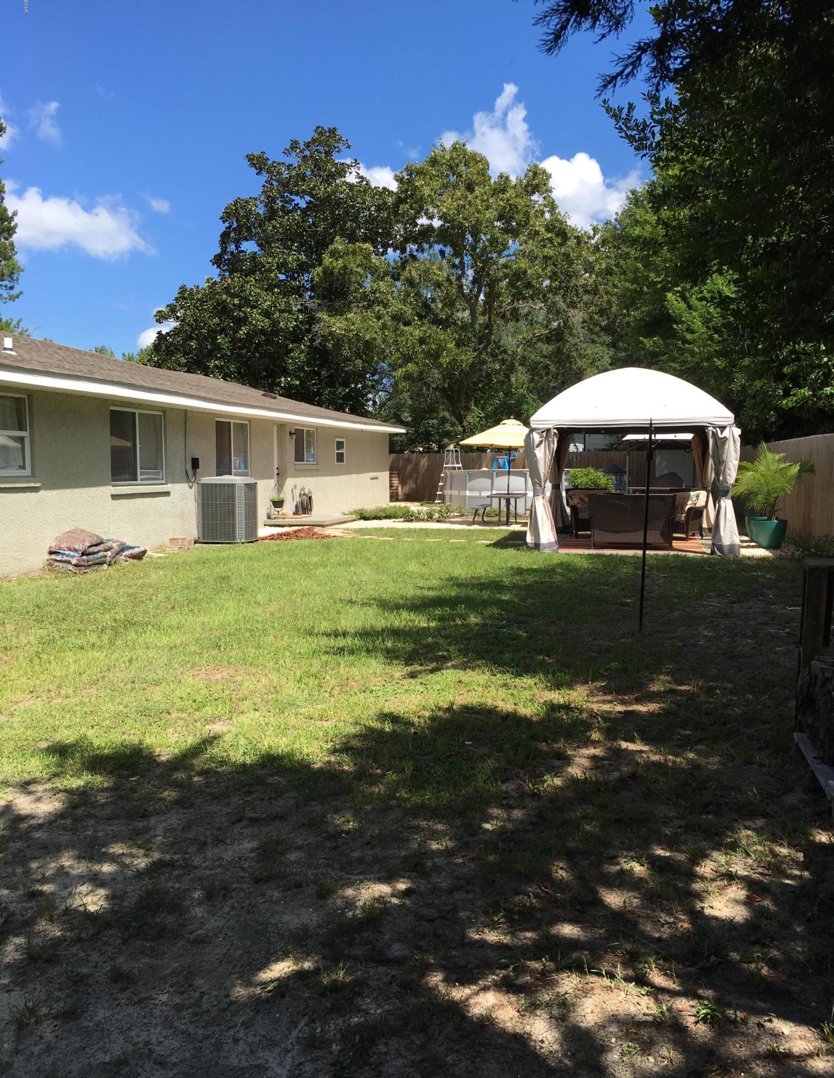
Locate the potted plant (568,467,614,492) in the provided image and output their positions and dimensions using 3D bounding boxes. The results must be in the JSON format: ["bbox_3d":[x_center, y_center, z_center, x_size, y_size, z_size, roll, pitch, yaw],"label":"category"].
[{"bbox_3d":[3.730,-0.860,19.994,0.960,1.330,0.920,1,5,14],"label":"potted plant"}]

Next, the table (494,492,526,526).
[{"bbox_3d":[2.103,-0.665,21.364,0.780,0.670,0.900,1,5,14],"label":"table"}]

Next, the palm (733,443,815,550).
[{"bbox_3d":[5.770,-0.705,15.043,1.250,1.690,1.200,1,5,14],"label":"palm"}]

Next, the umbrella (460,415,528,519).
[{"bbox_3d":[2.133,-1.552,21.291,2.380,2.450,2.380,3,5,14],"label":"umbrella"}]

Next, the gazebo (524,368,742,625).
[{"bbox_3d":[3.550,-1.353,15.541,3.150,2.900,3.500,1,5,14],"label":"gazebo"}]

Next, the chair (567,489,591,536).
[{"bbox_3d":[3.200,-0.479,17.169,0.740,0.890,0.800,0,5,-2],"label":"chair"}]

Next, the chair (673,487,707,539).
[{"bbox_3d":[4.730,-0.460,16.940,0.740,0.890,0.800,4,6,37],"label":"chair"}]

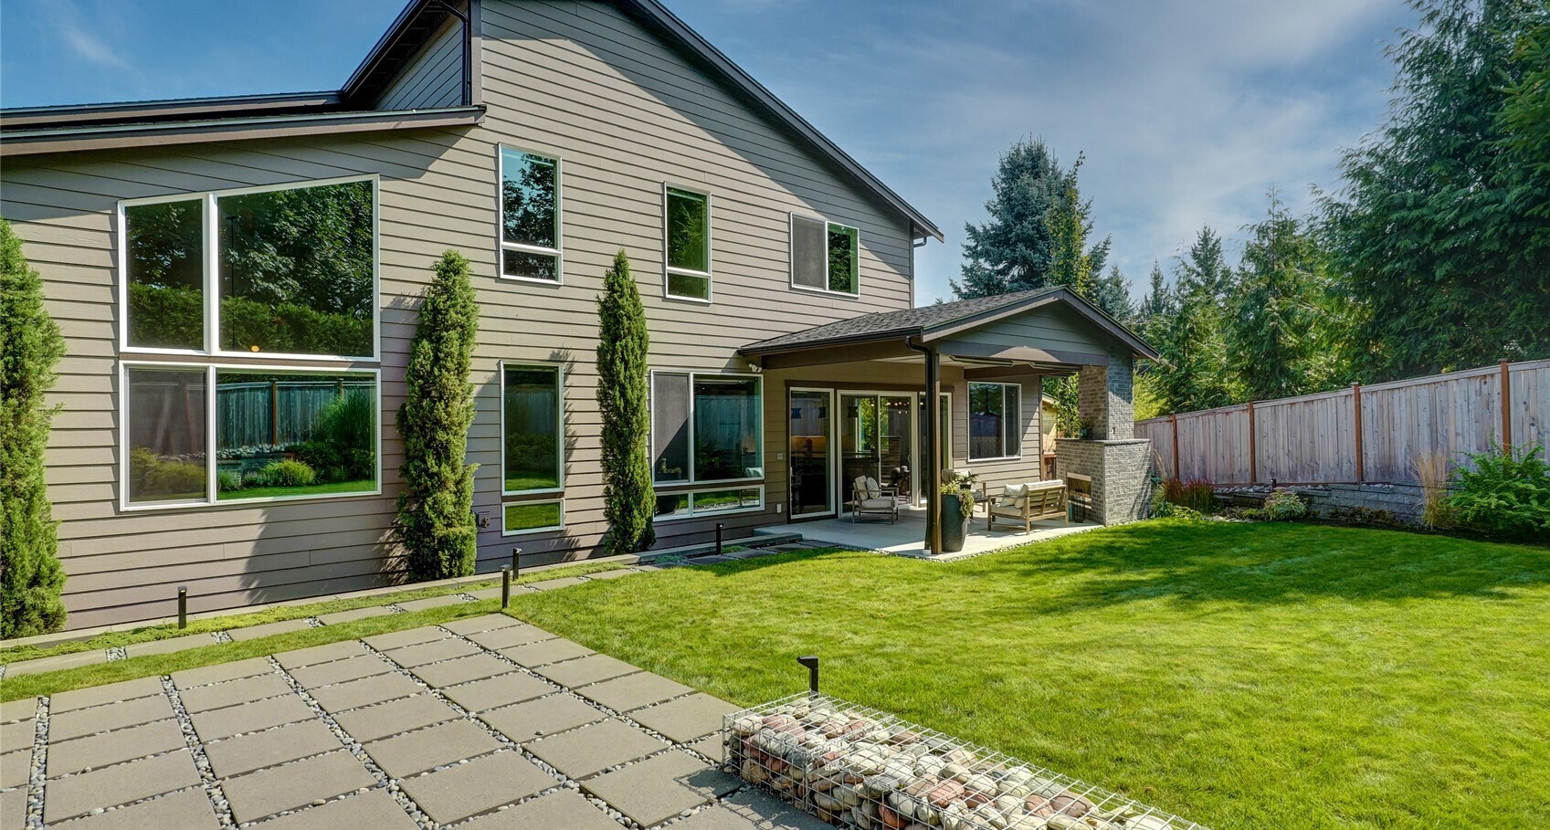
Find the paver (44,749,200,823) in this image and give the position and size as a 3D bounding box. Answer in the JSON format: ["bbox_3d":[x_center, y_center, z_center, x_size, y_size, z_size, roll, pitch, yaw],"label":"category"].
[{"bbox_3d":[-3.458,1.986,4.119,0.605,0.050,0.605,0,-2,-42],"label":"paver"}]

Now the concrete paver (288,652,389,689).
[{"bbox_3d":[-3.379,2.029,6.044,0.605,0.050,0.605,0,-2,-42],"label":"concrete paver"}]

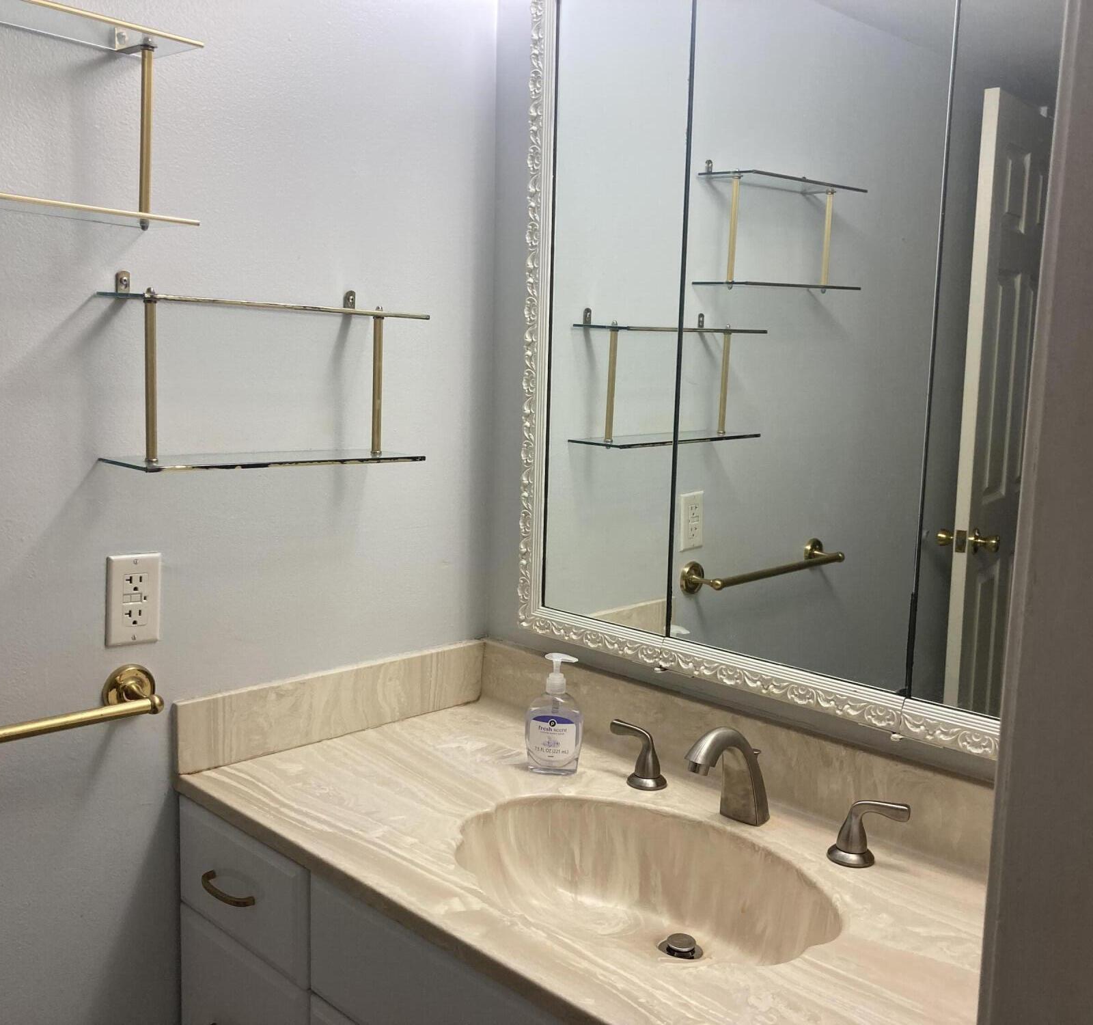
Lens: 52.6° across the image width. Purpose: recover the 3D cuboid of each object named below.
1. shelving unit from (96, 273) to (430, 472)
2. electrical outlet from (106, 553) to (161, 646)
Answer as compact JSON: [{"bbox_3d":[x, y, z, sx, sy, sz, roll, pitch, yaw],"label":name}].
[{"bbox_3d":[-0.352,-0.180,1.425,0.405,0.235,0.130,-6,10,-44],"label":"shelving unit"},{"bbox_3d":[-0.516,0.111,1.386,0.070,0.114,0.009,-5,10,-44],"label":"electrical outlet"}]

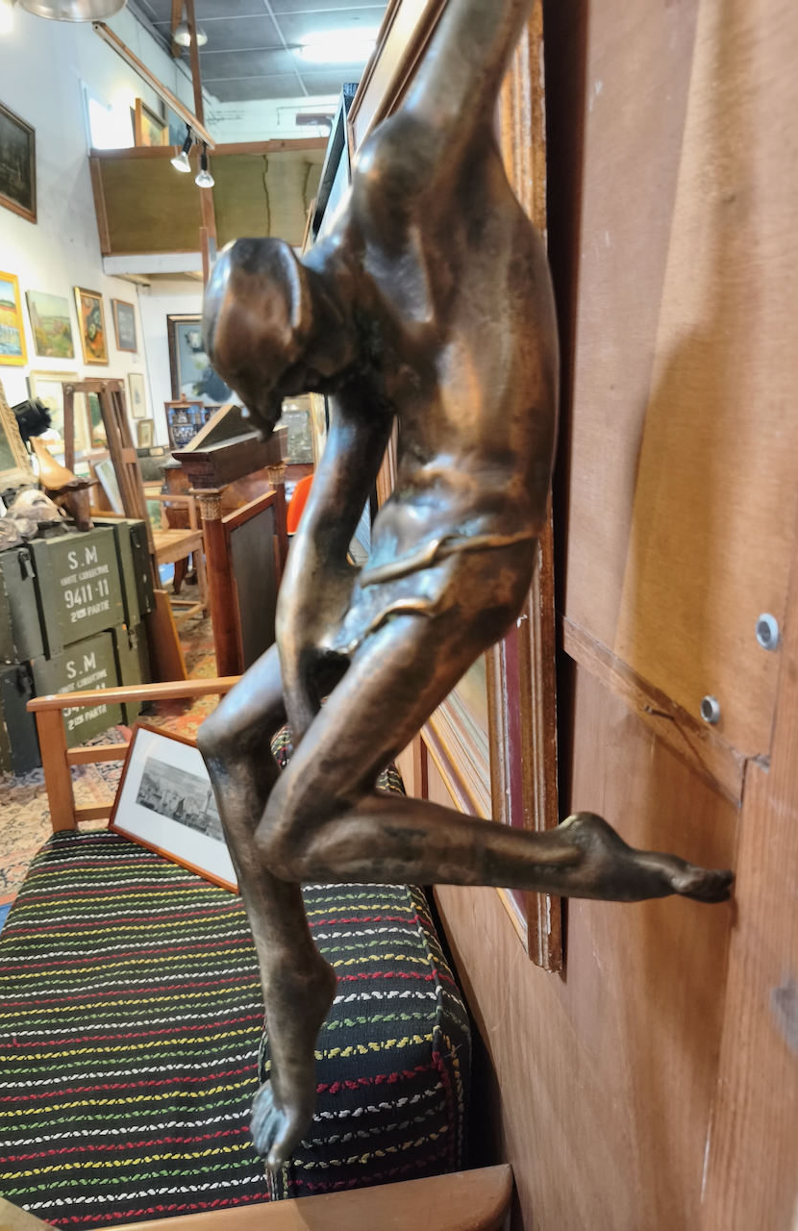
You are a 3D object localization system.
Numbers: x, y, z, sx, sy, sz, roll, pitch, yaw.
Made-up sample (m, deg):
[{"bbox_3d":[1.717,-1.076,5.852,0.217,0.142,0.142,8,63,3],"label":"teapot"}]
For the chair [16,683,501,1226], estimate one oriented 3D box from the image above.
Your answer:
[{"bbox_3d":[-0.286,0.568,1.139,0.666,0.680,1.042,-4,17,-7],"label":"chair"}]

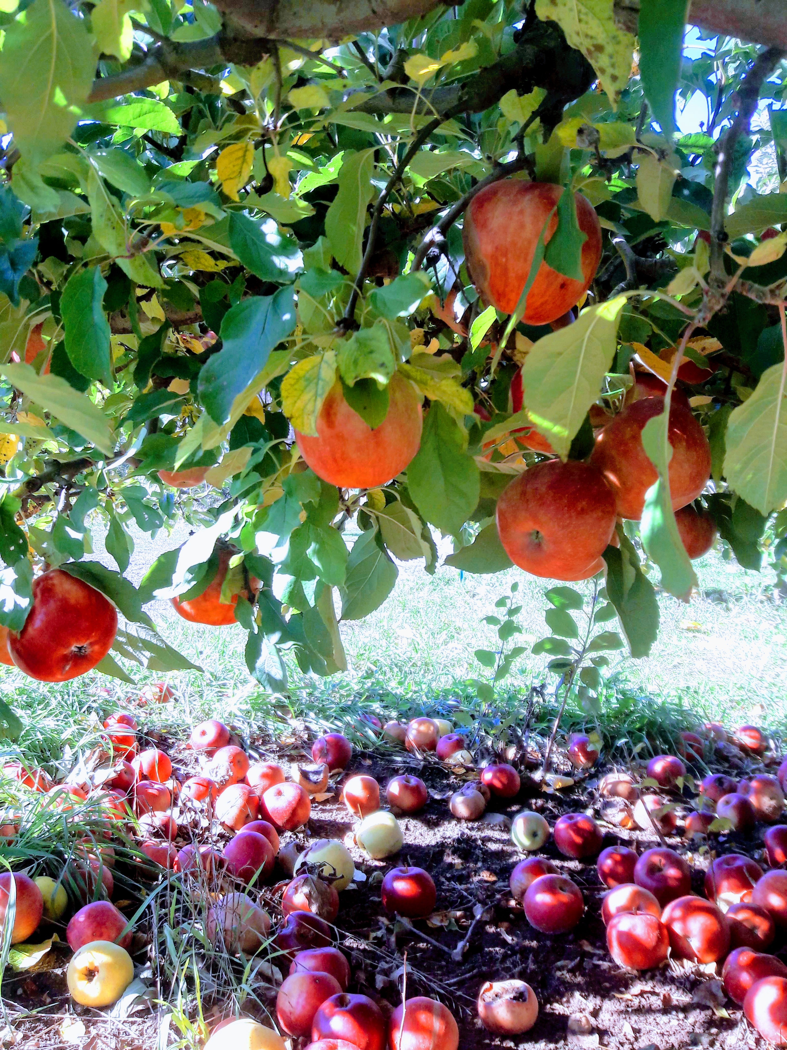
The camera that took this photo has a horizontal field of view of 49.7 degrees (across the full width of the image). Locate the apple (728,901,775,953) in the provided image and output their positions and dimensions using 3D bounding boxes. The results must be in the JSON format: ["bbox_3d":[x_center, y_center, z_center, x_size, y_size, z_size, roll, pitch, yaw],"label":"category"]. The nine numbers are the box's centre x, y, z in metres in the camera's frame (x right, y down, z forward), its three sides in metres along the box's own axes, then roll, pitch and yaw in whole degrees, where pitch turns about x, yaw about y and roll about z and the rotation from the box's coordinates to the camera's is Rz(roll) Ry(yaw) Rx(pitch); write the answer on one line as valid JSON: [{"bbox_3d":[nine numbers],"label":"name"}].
[{"bbox_3d":[0.484,0.544,1.150,0.067,0.062,0.067,2,3,24],"label":"apple"}]

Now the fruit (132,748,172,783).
[{"bbox_3d":[-0.478,0.475,1.677,0.077,0.070,0.077,0,3,-16],"label":"fruit"}]

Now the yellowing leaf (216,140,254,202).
[{"bbox_3d":[-0.145,-0.325,0.780,0.034,0.057,0.015,10,6,-7],"label":"yellowing leaf"}]

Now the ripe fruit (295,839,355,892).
[{"bbox_3d":[-0.094,0.469,1.170,0.083,0.075,0.083,-15,6,0],"label":"ripe fruit"}]

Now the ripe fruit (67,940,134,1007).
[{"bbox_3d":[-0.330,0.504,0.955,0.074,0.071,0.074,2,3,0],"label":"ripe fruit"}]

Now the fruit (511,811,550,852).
[{"bbox_3d":[0.233,0.524,1.452,0.067,0.067,0.063,-32,23,-3],"label":"fruit"}]

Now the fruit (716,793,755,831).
[{"bbox_3d":[0.616,0.516,1.528,0.069,0.065,0.069,-25,34,0],"label":"fruit"}]

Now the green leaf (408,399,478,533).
[{"bbox_3d":[0.034,-0.040,0.575,0.049,0.093,0.020,-6,6,8],"label":"green leaf"}]

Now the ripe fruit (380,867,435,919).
[{"bbox_3d":[0.022,0.515,1.190,0.076,0.071,0.076,0,3,0],"label":"ripe fruit"}]

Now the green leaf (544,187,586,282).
[{"bbox_3d":[0.089,-0.151,0.440,0.024,0.050,0.015,1,3,0],"label":"green leaf"}]

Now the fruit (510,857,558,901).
[{"bbox_3d":[0.208,0.523,1.246,0.072,0.070,0.072,0,3,0],"label":"fruit"}]

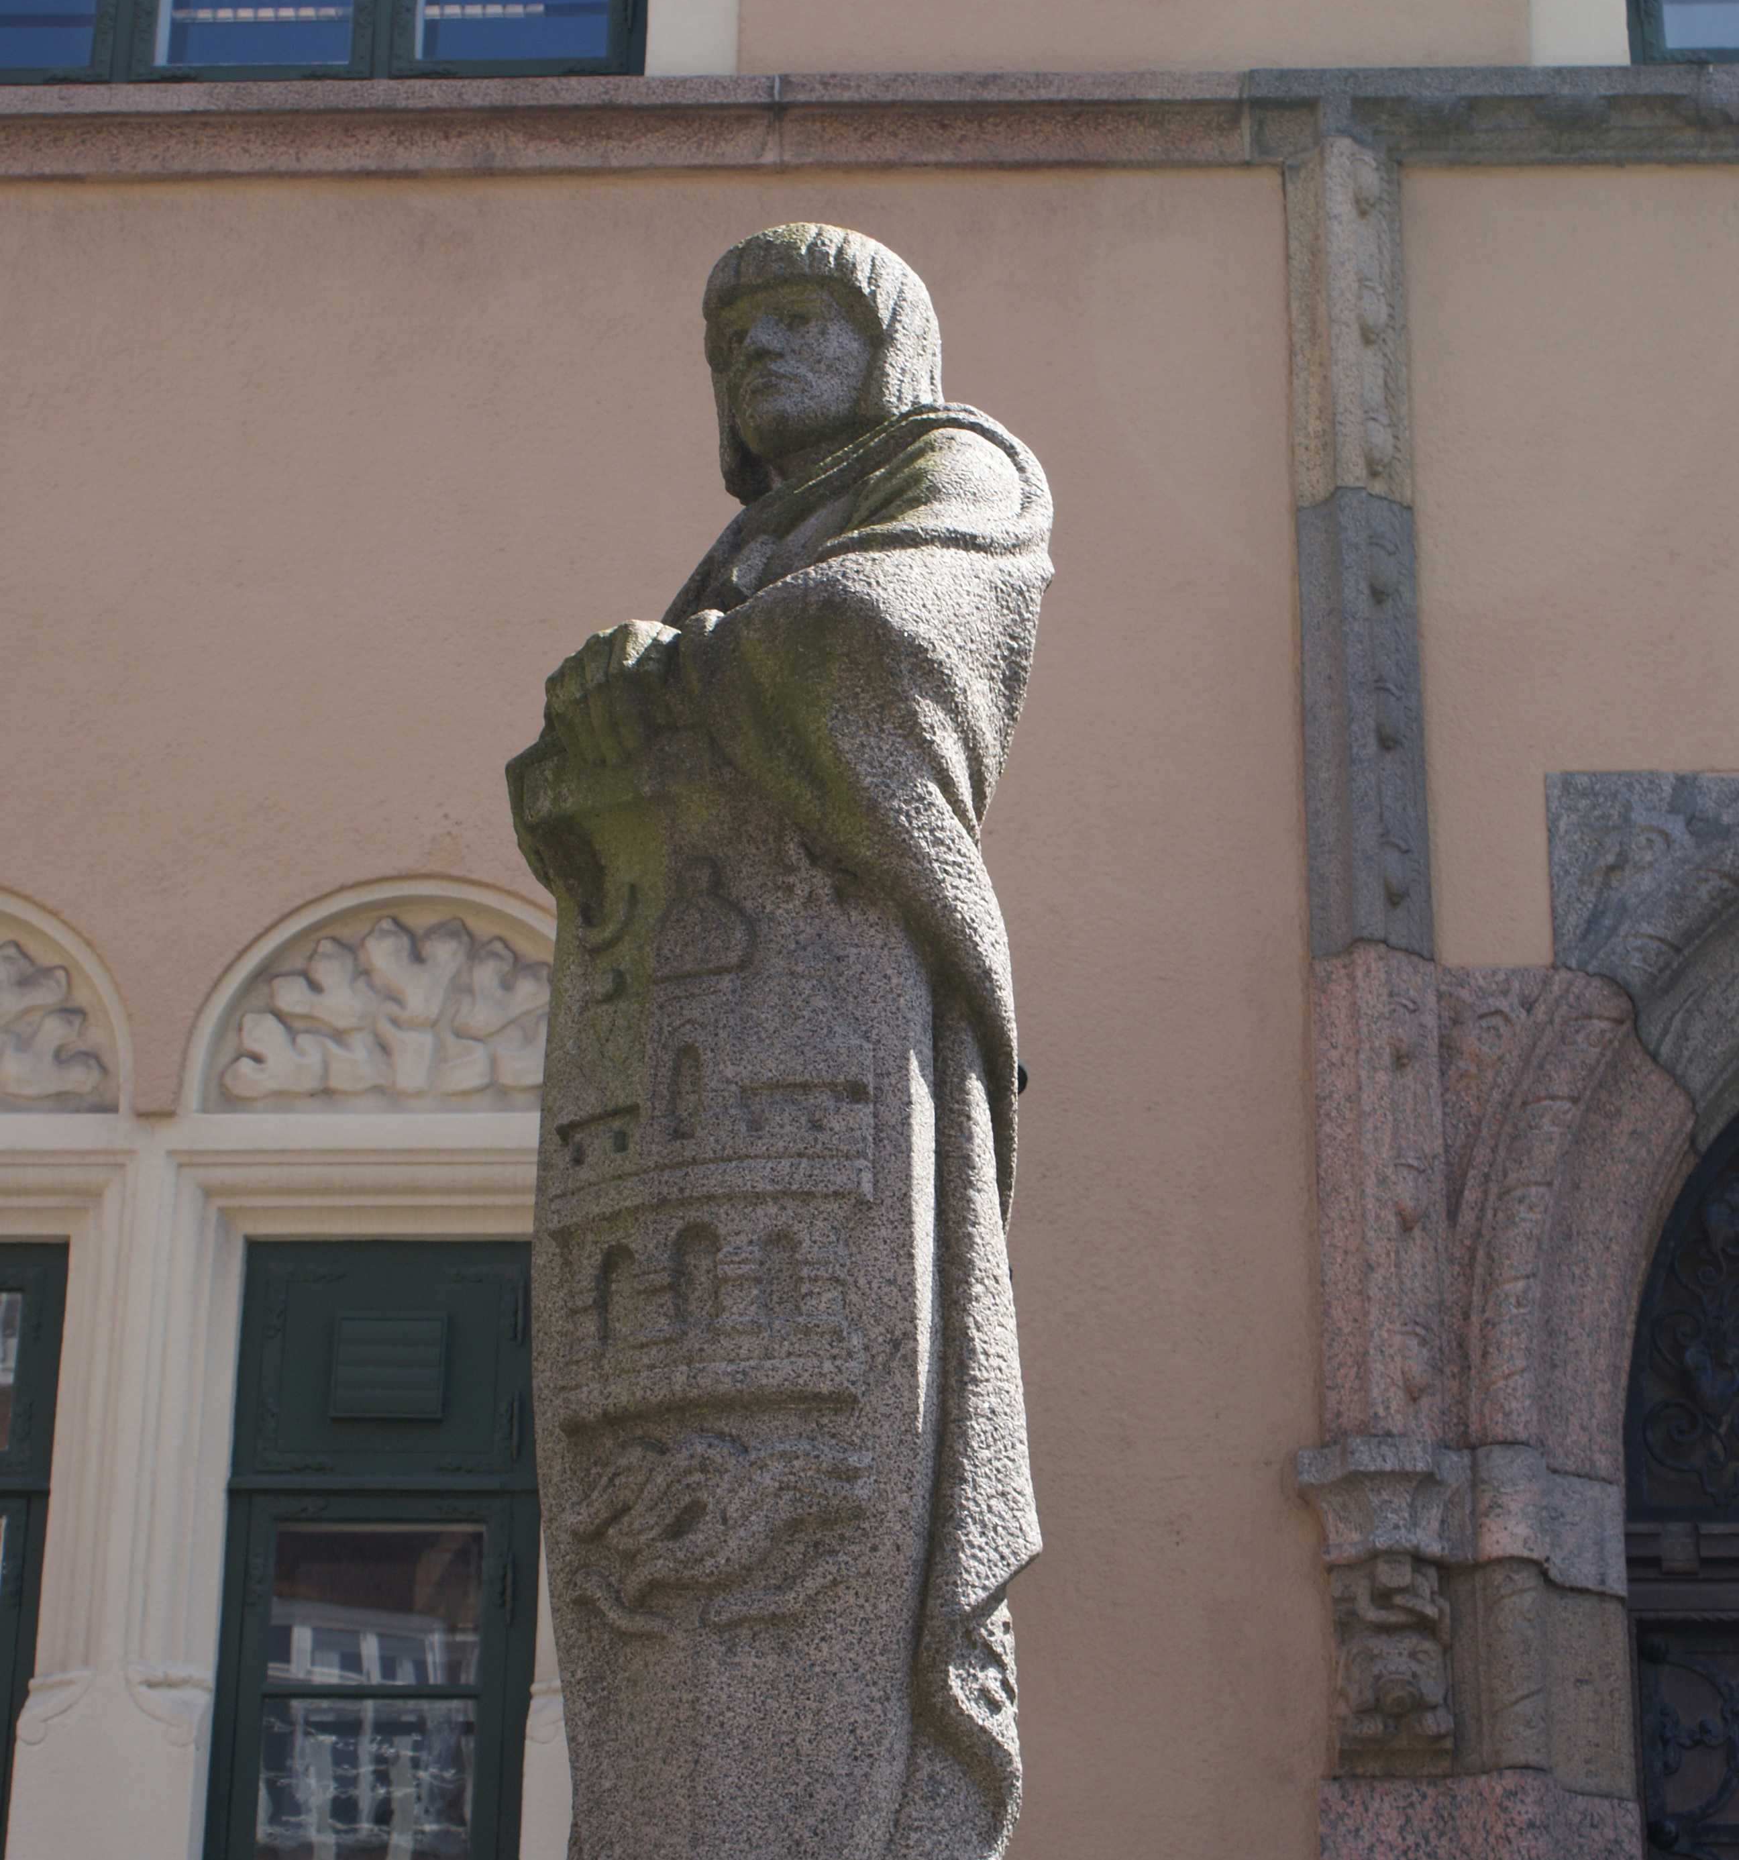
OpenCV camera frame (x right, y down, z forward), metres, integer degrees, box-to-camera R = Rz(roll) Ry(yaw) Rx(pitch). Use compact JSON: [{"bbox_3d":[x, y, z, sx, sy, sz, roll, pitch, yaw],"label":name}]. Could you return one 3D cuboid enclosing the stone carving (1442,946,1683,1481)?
[{"bbox_3d":[1.546,0.635,9.713,0.516,1.147,0.374,0,-23,2],"label":"stone carving"}]

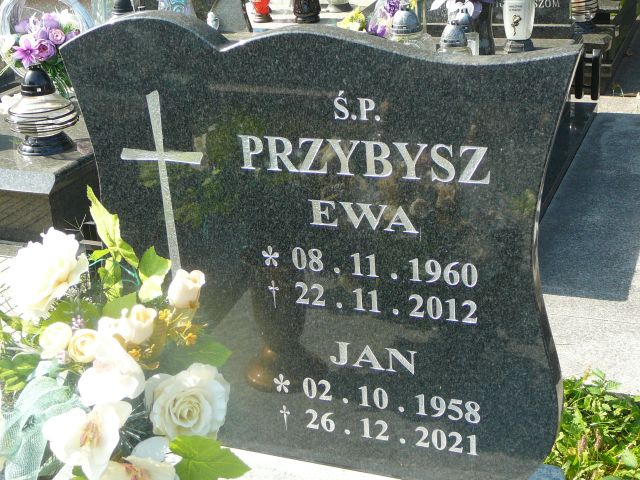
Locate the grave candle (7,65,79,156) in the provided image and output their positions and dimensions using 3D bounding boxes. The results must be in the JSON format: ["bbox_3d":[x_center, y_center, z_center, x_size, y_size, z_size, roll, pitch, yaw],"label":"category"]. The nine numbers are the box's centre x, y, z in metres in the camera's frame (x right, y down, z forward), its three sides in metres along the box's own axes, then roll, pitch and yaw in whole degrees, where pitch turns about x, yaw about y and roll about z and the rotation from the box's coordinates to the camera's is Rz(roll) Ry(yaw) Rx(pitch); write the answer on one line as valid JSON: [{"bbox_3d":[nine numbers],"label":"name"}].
[{"bbox_3d":[-0.871,-0.412,3.174,0.223,0.261,0.223,5,22,21],"label":"grave candle"}]

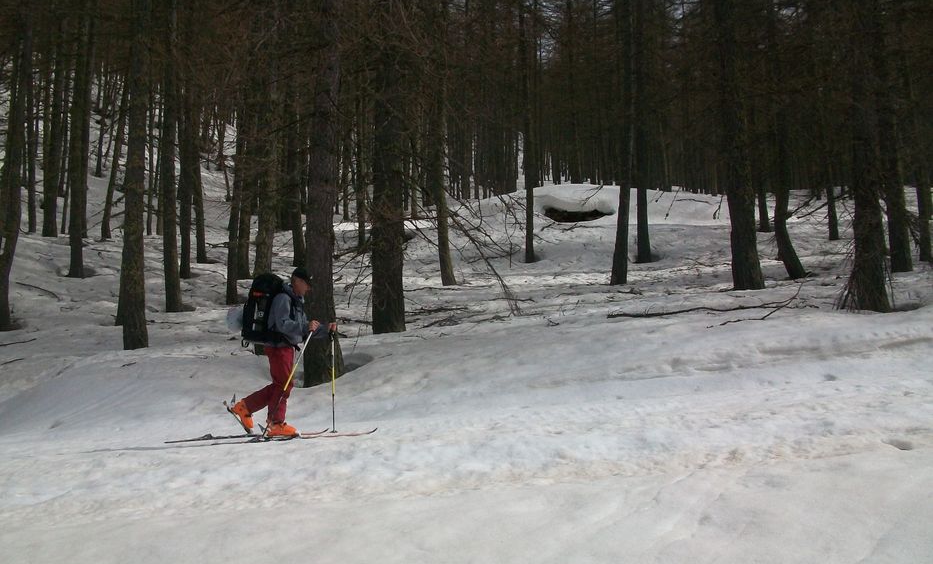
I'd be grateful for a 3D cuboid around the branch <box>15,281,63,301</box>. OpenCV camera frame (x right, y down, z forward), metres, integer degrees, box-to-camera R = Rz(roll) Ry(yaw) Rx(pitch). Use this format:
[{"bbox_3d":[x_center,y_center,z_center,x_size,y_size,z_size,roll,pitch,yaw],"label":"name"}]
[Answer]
[{"bbox_3d":[-7.714,0.162,16.500,0.800,0.280,0.300,1,-7,-12],"label":"branch"}]

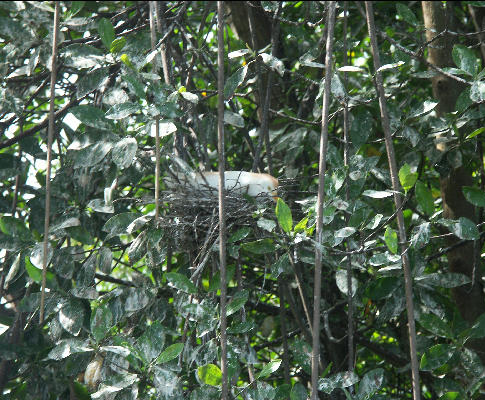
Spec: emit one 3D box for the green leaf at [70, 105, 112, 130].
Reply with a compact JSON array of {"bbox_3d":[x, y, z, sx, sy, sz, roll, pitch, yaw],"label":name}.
[{"bbox_3d":[-0.458,-0.250,9.300,0.137,0.070,0.030,22,-25,0],"label":"green leaf"}]

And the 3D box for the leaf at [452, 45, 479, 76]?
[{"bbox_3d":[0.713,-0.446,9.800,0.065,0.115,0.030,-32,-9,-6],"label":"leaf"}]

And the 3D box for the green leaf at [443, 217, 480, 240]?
[{"bbox_3d":[0.723,0.097,10.100,0.137,0.066,0.022,26,-27,8],"label":"green leaf"}]

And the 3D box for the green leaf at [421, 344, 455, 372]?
[{"bbox_3d":[0.643,0.514,10.000,0.134,0.073,0.022,-33,-27,-9],"label":"green leaf"}]

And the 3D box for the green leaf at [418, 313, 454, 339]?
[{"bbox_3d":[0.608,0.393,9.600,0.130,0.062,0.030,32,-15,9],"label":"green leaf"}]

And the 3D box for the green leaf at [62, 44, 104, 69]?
[{"bbox_3d":[-0.482,-0.435,9.300,0.131,0.073,0.030,5,-25,0],"label":"green leaf"}]

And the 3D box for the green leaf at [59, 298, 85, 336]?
[{"bbox_3d":[-0.508,0.349,9.100,0.071,0.122,0.030,-9,-15,0],"label":"green leaf"}]

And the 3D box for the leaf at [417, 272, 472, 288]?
[{"bbox_3d":[0.630,0.252,9.600,0.168,0.050,0.030,0,-37,0],"label":"leaf"}]

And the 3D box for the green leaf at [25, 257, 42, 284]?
[{"bbox_3d":[-0.696,0.239,10.300,0.053,0.115,0.022,-32,-11,-26],"label":"green leaf"}]

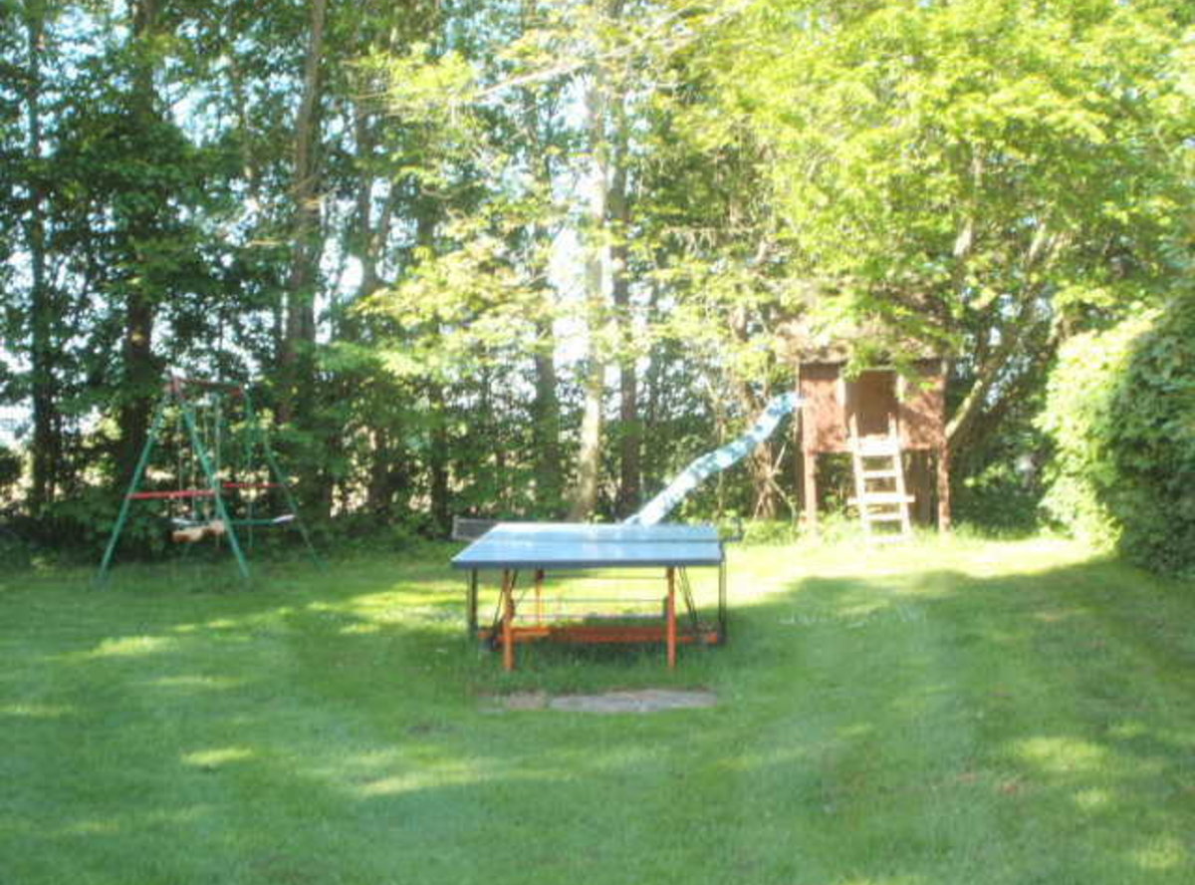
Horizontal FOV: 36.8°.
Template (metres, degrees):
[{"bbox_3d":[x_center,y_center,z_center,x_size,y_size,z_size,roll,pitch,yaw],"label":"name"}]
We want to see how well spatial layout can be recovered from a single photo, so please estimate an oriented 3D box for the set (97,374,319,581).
[{"bbox_3d":[-3.670,0.314,17.267,1.400,1.900,2.100,0,2,7],"label":"set"}]

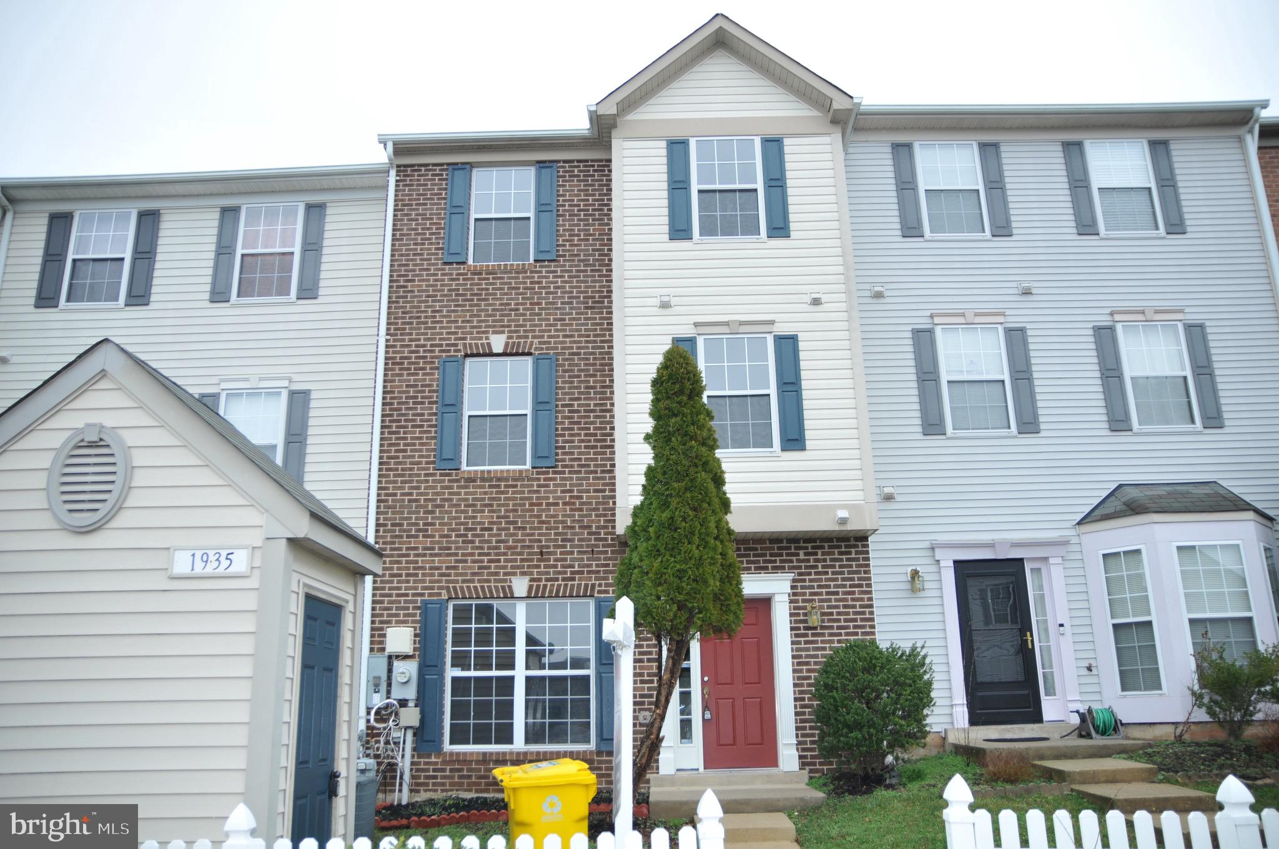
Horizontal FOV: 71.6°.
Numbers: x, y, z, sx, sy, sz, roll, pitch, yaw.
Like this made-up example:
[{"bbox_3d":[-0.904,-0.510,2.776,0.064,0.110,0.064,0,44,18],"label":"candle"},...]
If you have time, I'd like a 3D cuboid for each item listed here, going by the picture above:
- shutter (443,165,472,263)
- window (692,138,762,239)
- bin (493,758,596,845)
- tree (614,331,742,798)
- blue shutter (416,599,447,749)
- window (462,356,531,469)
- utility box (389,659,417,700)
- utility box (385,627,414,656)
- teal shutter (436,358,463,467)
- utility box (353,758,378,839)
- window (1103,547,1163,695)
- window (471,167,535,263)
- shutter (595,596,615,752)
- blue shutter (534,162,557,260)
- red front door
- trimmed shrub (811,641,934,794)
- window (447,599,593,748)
[{"bbox_3d":[-2.599,-3.022,12.688,0.305,1.515,0.040,-1,-15,-1],"label":"shutter"},{"bbox_3d":[1.156,-3.104,11.725,0.900,1.500,0.090,-1,-15,0],"label":"window"},{"bbox_3d":[-0.735,3.060,6.686,0.770,1.060,0.640,2,-15,-11],"label":"bin"},{"bbox_3d":[0.453,1.597,10.286,1.520,5.350,1.500,-1,-15,-1],"label":"tree"},{"bbox_3d":[-2.489,3.013,10.624,0.300,1.770,0.040,-1,-15,0],"label":"blue shutter"},{"bbox_3d":[-1.859,-0.150,11.565,0.880,1.490,0.090,-1,-15,0],"label":"window"},{"bbox_3d":[-2.798,3.041,10.547,0.300,0.460,0.190,-1,-15,0],"label":"utility box"},{"bbox_3d":[-2.895,2.614,10.695,0.300,0.320,0.130,-1,-15,0],"label":"utility box"},{"bbox_3d":[-2.555,-0.162,11.939,0.305,1.540,0.040,-1,-15,-1],"label":"teal shutter"},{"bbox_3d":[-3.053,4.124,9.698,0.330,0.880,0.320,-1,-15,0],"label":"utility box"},{"bbox_3d":[6.179,2.459,11.122,0.560,1.790,0.090,-15,-20,42],"label":"window"},{"bbox_3d":[-1.907,-2.898,12.310,0.870,1.460,0.090,-1,-15,0],"label":"window"},{"bbox_3d":[-0.382,2.986,10.604,0.300,1.770,0.040,-1,-15,0],"label":"shutter"},{"bbox_3d":[-1.335,-3.060,12.709,0.305,1.520,0.040,-1,-15,-1],"label":"blue shutter"},{"bbox_3d":[1.209,3.128,10.700,0.890,1.980,0.050,-1,-15,0],"label":"red front door"},{"bbox_3d":[2.756,3.361,10.361,1.420,1.660,1.400,-1,-15,-1],"label":"trimmed shrub"},{"bbox_3d":[-1.492,3.125,11.149,1.840,1.820,0.100,-1,-15,-1],"label":"window"}]

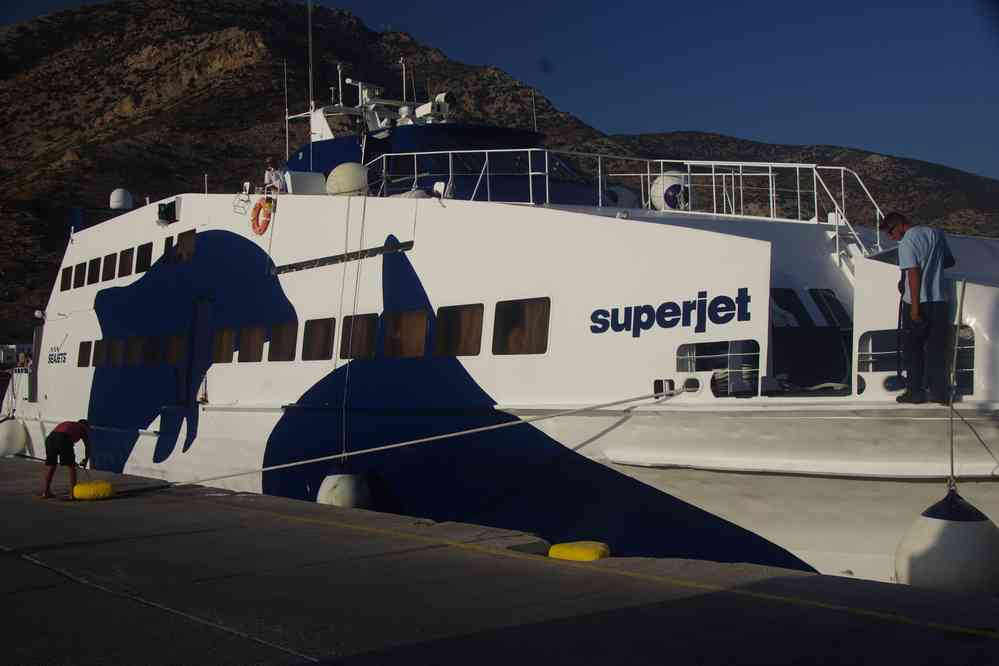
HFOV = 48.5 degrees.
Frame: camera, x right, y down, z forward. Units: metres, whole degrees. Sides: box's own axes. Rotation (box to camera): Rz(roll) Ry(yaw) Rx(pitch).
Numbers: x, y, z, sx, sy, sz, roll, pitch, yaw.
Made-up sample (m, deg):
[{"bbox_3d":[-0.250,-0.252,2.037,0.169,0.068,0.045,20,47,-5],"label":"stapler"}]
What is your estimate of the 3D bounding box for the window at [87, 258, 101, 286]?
[{"bbox_3d":[-11.386,-1.714,31.188,0.080,0.660,0.980,12,-9,-35],"label":"window"}]

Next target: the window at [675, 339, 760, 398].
[{"bbox_3d":[2.341,0.394,11.809,0.100,0.600,1.130,5,-5,-36],"label":"window"}]

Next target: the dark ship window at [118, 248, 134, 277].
[{"bbox_3d":[-9.693,-1.826,28.865,0.080,0.670,0.980,12,-9,-35],"label":"dark ship window"}]

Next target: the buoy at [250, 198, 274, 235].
[{"bbox_3d":[-4.751,-2.320,22.155,0.130,0.760,0.760,12,-9,-35],"label":"buoy"}]

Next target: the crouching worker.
[{"bbox_3d":[-6.249,1.816,16.000,0.700,1.160,0.500,0,-3,-3],"label":"crouching worker"}]

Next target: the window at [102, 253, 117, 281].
[{"bbox_3d":[-10.546,-1.759,30.035,0.080,0.660,0.980,12,-9,-35],"label":"window"}]

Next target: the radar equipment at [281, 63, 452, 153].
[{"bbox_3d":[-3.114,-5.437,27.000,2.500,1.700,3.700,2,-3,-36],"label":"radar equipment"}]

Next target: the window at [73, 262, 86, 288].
[{"bbox_3d":[-12.220,-1.666,32.333,0.080,0.660,0.980,12,-9,-35],"label":"window"}]

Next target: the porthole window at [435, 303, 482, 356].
[{"bbox_3d":[-0.580,-0.036,15.884,0.080,0.690,1.150,7,-6,-36],"label":"porthole window"}]

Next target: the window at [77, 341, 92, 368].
[{"bbox_3d":[-11.514,0.604,30.884,0.080,0.690,1.150,7,-6,-36],"label":"window"}]

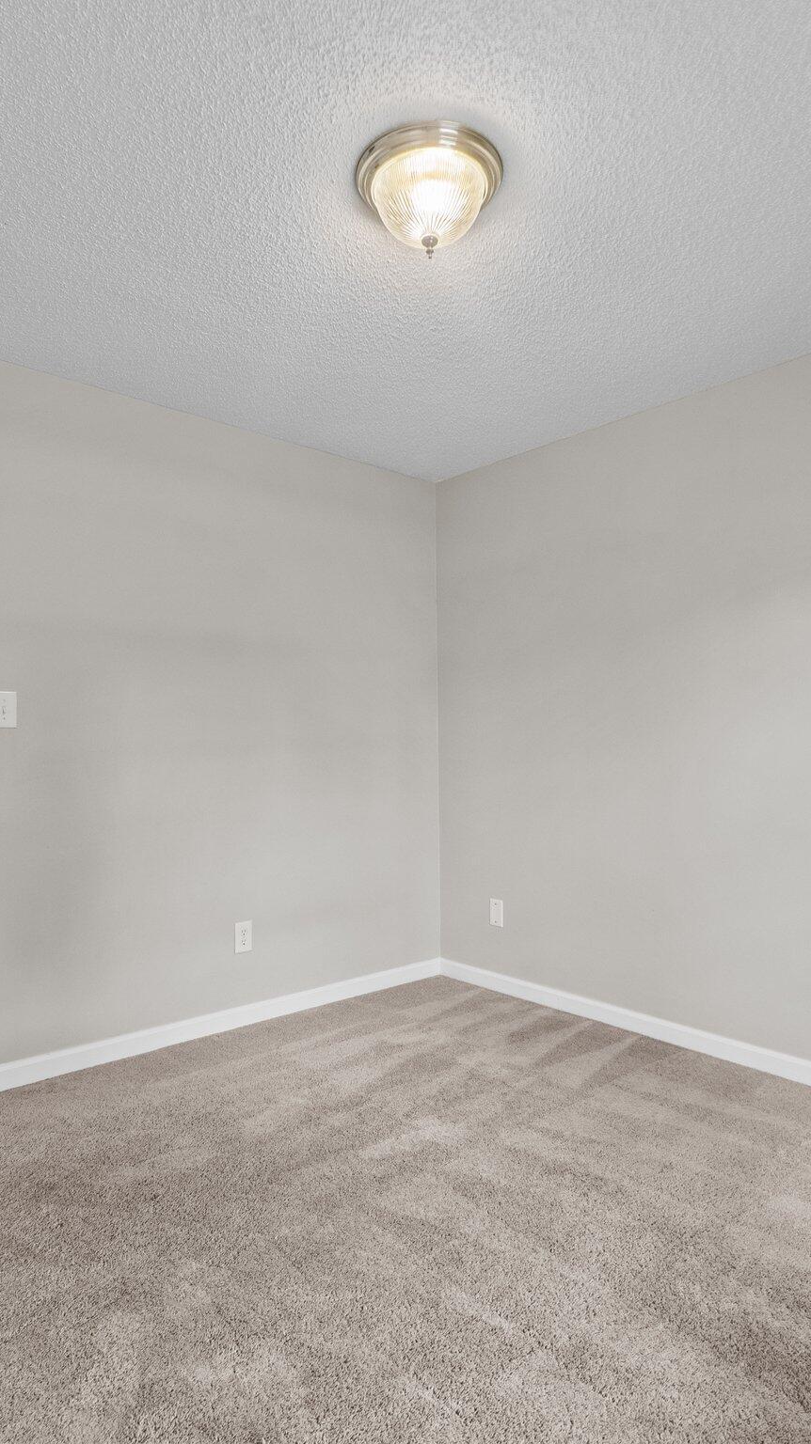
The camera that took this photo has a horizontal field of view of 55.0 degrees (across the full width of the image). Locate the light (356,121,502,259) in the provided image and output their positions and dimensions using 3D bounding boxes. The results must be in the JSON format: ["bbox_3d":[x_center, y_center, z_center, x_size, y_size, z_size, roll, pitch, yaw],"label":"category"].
[{"bbox_3d":[0.054,-1.134,1.746,0.331,0.191,0.331,0,-1,0],"label":"light"}]

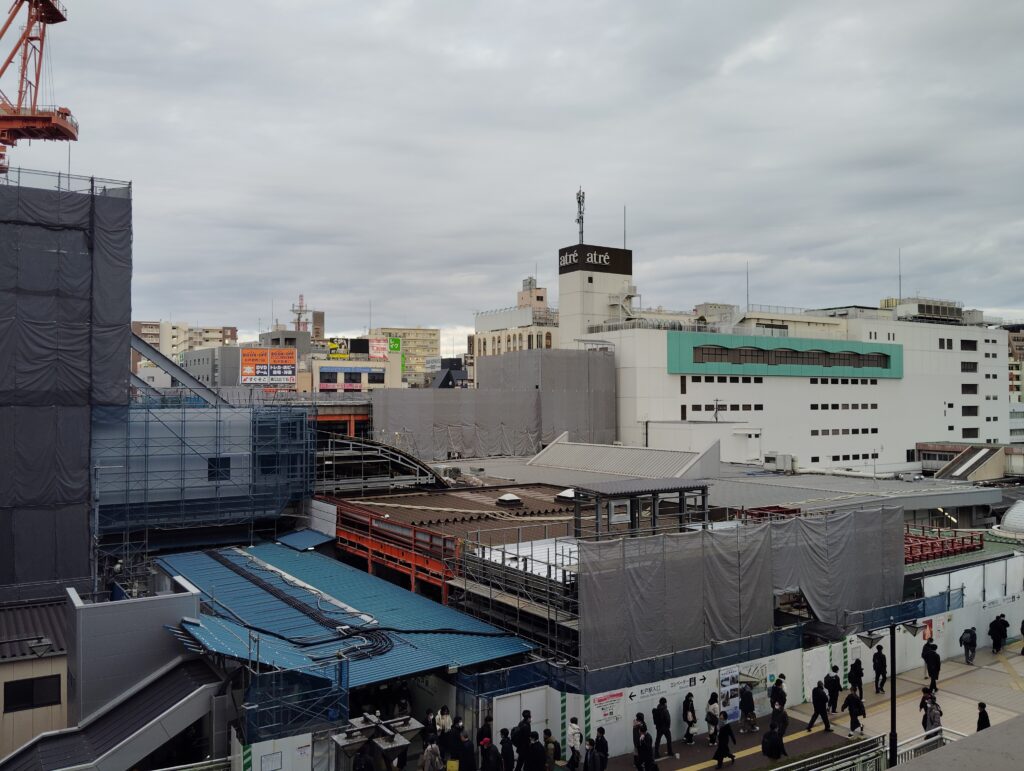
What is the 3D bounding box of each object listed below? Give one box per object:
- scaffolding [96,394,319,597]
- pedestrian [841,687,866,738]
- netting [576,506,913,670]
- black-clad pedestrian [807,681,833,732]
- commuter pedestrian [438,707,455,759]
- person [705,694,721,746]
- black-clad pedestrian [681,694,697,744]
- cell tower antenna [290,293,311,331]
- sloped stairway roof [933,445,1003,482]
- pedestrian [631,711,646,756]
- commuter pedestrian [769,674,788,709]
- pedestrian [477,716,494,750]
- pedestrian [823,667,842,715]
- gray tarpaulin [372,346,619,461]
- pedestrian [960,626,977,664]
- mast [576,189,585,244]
[{"bbox_3d":[-17.077,5.843,46.469,11.800,9.900,3.400,1,-1,-29],"label":"scaffolding"},{"bbox_3d":[10.987,10.420,26.705,0.600,1.620,0.550,1,-1,-33],"label":"pedestrian"},{"bbox_3d":[9.473,7.645,31.598,16.900,4.750,0.600,1,-1,-29],"label":"netting"},{"bbox_3d":[9.945,10.351,26.866,0.780,1.650,0.550,1,-1,-38],"label":"black-clad pedestrian"},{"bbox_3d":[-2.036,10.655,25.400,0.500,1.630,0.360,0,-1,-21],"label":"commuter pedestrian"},{"bbox_3d":[6.225,10.342,25.824,0.420,1.660,0.500,1,-1,-40],"label":"person"},{"bbox_3d":[5.617,10.676,26.400,0.450,1.640,0.500,0,-1,-21],"label":"black-clad pedestrian"},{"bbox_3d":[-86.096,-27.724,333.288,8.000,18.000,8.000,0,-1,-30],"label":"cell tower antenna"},{"bbox_3d":[73.903,12.520,133.731,10.210,4.990,5.250,1,-1,-31],"label":"sloped stairway roof"},{"bbox_3d":[3.733,10.383,24.260,0.450,1.640,0.480,1,-1,-33],"label":"pedestrian"},{"bbox_3d":[8.797,10.404,27.259,0.450,1.680,0.500,1,-1,-33],"label":"commuter pedestrian"},{"bbox_3d":[-0.706,10.372,23.936,0.420,1.670,0.500,0,-1,7],"label":"pedestrian"},{"bbox_3d":[10.939,10.380,28.395,0.550,1.640,0.500,-1,-1,40],"label":"pedestrian"},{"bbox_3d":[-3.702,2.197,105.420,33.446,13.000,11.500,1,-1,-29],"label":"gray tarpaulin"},{"bbox_3d":[18.445,10.475,33.602,0.580,1.580,0.500,-1,-1,35],"label":"pedestrian"},{"bbox_3d":[9.483,-23.386,114.000,1.100,8.100,1.100,1,-1,-29],"label":"mast"}]

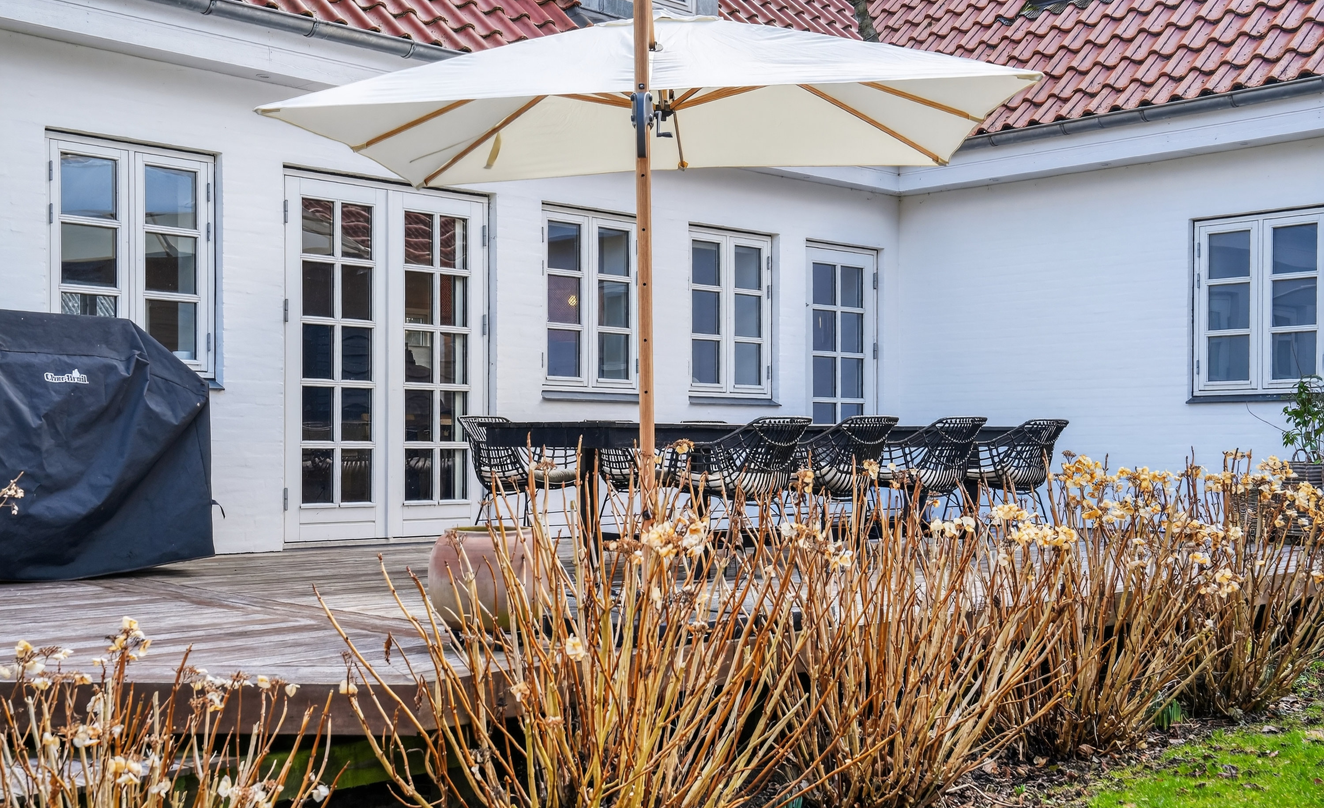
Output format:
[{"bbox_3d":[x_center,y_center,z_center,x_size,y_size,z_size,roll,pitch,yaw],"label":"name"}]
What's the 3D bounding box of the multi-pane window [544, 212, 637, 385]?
[{"bbox_3d":[-0.500,-0.670,10.584,0.100,1.190,0.897,-2,-2,45],"label":"multi-pane window"}]

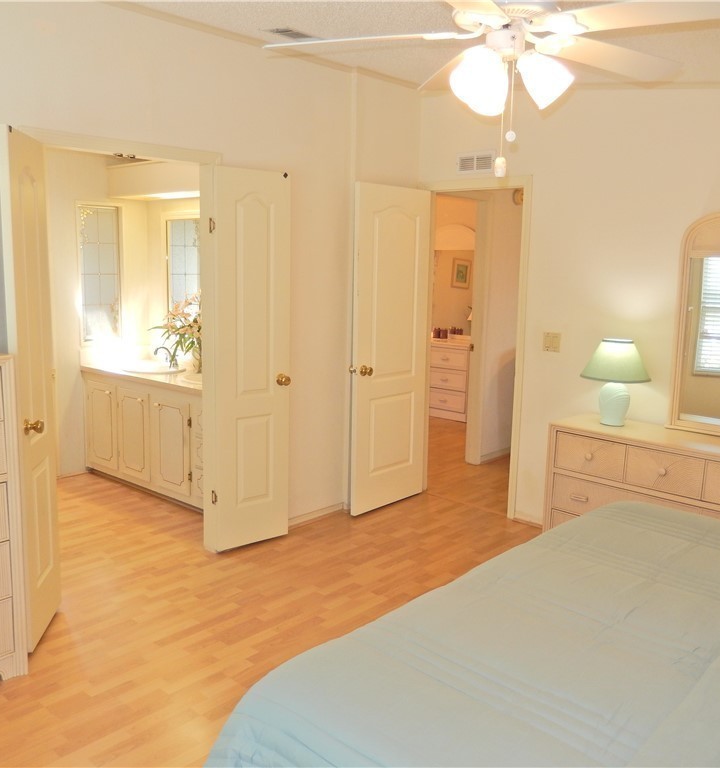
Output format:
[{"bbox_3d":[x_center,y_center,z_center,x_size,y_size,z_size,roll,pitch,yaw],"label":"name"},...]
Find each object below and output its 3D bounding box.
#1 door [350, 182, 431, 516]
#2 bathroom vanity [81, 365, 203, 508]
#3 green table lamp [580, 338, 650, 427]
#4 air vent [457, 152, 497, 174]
[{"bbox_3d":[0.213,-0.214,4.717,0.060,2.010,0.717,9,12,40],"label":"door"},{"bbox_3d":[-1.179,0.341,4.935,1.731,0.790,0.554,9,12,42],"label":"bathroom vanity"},{"bbox_3d":[1.328,-0.016,3.834,0.363,0.434,0.363,-7,12,-43],"label":"green table lamp"},{"bbox_3d":[0.713,-1.371,4.581,0.024,0.140,0.305,-7,12,-43],"label":"air vent"}]

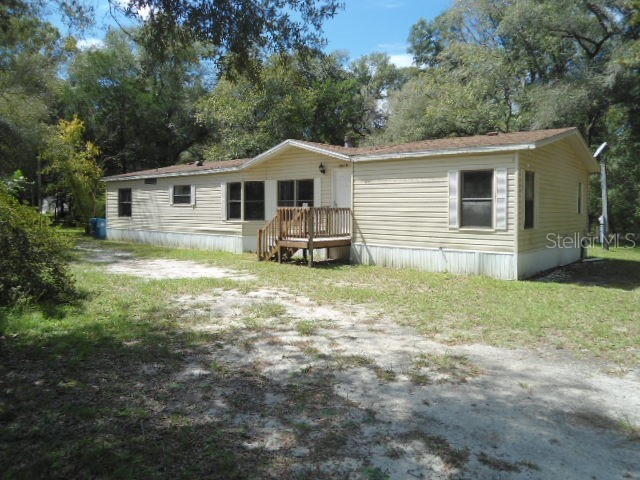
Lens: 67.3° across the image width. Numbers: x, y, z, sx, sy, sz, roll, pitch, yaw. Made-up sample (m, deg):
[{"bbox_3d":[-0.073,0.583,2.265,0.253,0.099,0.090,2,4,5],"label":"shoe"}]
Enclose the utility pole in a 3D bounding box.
[{"bbox_3d":[12.338,-1.914,21.053,0.620,4.708,0.420,0,3,-9],"label":"utility pole"}]

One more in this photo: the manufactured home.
[{"bbox_3d":[-0.510,-1.697,20.668,20.613,4.030,7.960,3,4,40],"label":"manufactured home"}]

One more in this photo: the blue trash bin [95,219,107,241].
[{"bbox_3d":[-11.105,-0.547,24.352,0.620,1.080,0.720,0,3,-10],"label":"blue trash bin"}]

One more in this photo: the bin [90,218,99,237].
[{"bbox_3d":[-12.008,-0.625,25.690,0.620,1.070,0.720,0,3,-10],"label":"bin"}]

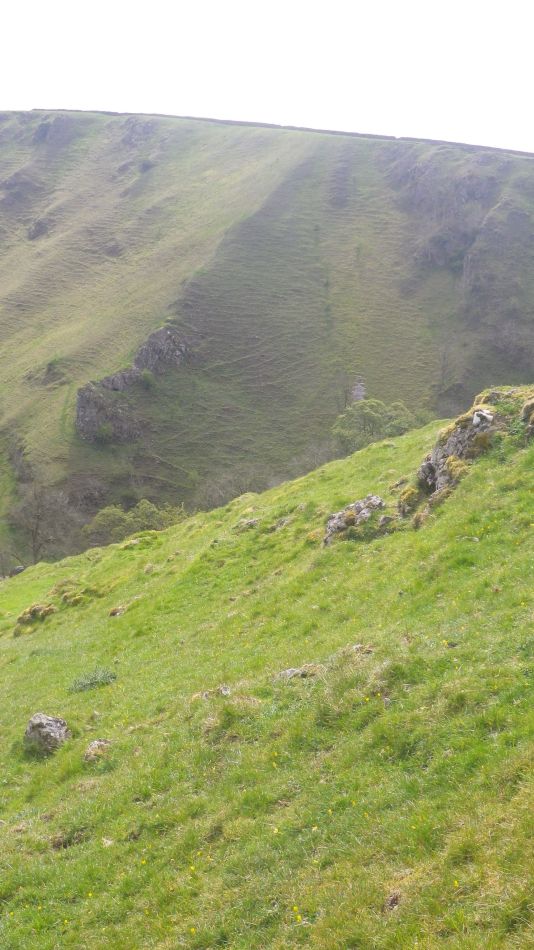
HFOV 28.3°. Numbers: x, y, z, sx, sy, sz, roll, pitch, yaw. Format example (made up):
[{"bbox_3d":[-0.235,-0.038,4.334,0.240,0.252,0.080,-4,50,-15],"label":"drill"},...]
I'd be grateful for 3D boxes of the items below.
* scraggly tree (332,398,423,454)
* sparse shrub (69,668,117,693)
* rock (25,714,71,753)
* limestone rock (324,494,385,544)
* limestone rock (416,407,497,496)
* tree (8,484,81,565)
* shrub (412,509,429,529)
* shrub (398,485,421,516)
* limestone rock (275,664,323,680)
[{"bbox_3d":[6.268,-2.070,60.000,5.100,4.600,4.600,0,4,0],"label":"scraggly tree"},{"bbox_3d":[-2.013,2.370,12.200,0.540,0.220,0.420,0,4,0],"label":"sparse shrub"},{"bbox_3d":[-2.034,2.395,9.800,0.420,0.340,0.360,0,4,0],"label":"rock"},{"bbox_3d":[1.555,0.791,18.800,1.030,0.780,0.750,0,4,0],"label":"limestone rock"},{"bbox_3d":[3.672,-0.475,20.500,1.530,1.600,1.200,0,4,0],"label":"limestone rock"},{"bbox_3d":[-13.401,3.358,64.000,4.500,5.400,4.200,0,4,0],"label":"tree"},{"bbox_3d":[2.612,0.757,18.000,0.270,0.350,0.270,0,4,0],"label":"shrub"},{"bbox_3d":[2.560,0.458,19.000,0.390,0.540,0.370,0,4,0],"label":"shrub"},{"bbox_3d":[0.280,1.699,9.100,0.390,0.120,0.280,0,4,0],"label":"limestone rock"}]

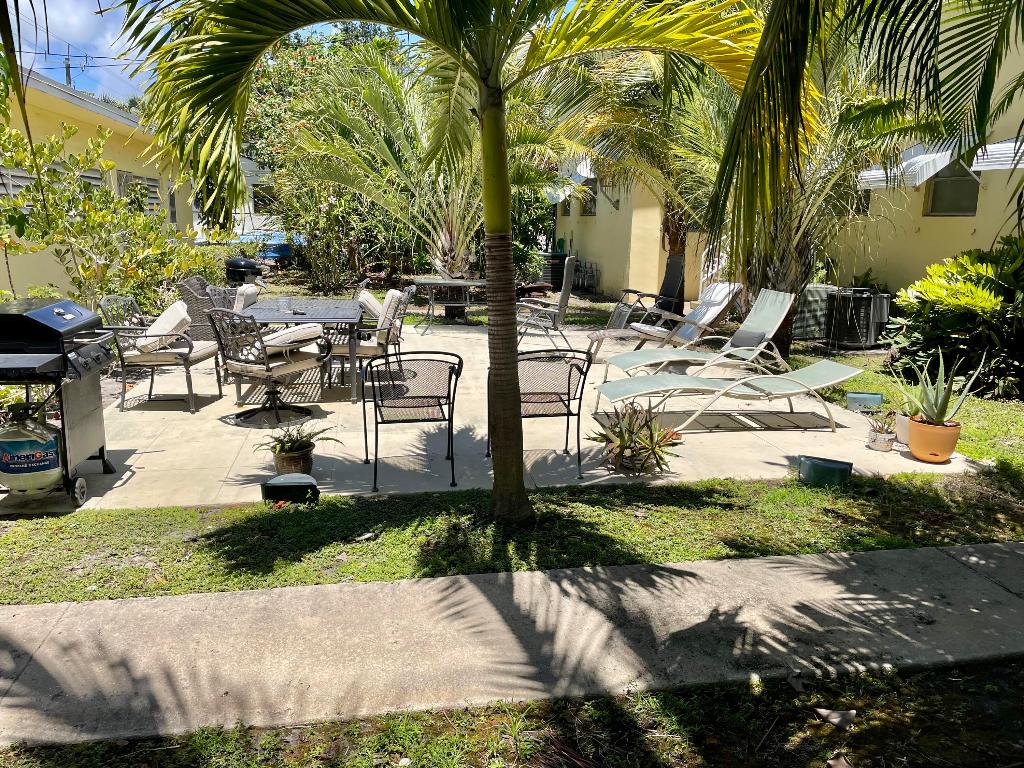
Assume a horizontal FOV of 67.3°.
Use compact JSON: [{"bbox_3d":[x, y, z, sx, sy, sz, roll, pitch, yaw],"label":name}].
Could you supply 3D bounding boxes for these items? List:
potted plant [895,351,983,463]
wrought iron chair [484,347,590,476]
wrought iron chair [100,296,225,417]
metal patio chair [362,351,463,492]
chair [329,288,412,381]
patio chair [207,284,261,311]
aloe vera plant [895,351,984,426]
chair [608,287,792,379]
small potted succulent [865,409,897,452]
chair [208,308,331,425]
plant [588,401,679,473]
[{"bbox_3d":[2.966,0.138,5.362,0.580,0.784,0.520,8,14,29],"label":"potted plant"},{"bbox_3d":[0.162,0.137,4.961,0.580,0.820,0.620,-1,12,-11],"label":"wrought iron chair"},{"bbox_3d":[-2.997,-0.271,6.525,0.740,0.920,0.620,0,13,-2],"label":"wrought iron chair"},{"bbox_3d":[-0.647,0.179,4.836,0.590,0.835,0.600,-2,13,-11],"label":"metal patio chair"},{"bbox_3d":[-1.357,-0.475,7.427,0.740,0.910,0.630,1,12,-2],"label":"chair"},{"bbox_3d":[-2.712,-0.610,8.068,0.740,0.920,0.620,0,13,-5],"label":"patio chair"},{"bbox_3d":[2.949,0.037,5.337,0.580,0.576,0.520,8,14,29],"label":"aloe vera plant"},{"bbox_3d":[1.866,-0.443,7.518,1.840,0.950,0.640,0,13,-5],"label":"chair"},{"bbox_3d":[2.718,0.327,5.635,0.225,0.288,0.215,7,13,26],"label":"small potted succulent"},{"bbox_3d":[-1.898,-0.168,6.003,0.620,0.880,0.740,7,13,25],"label":"chair"},{"bbox_3d":[0.796,0.327,5.141,0.570,0.450,0.490,-1,13,-10],"label":"plant"}]

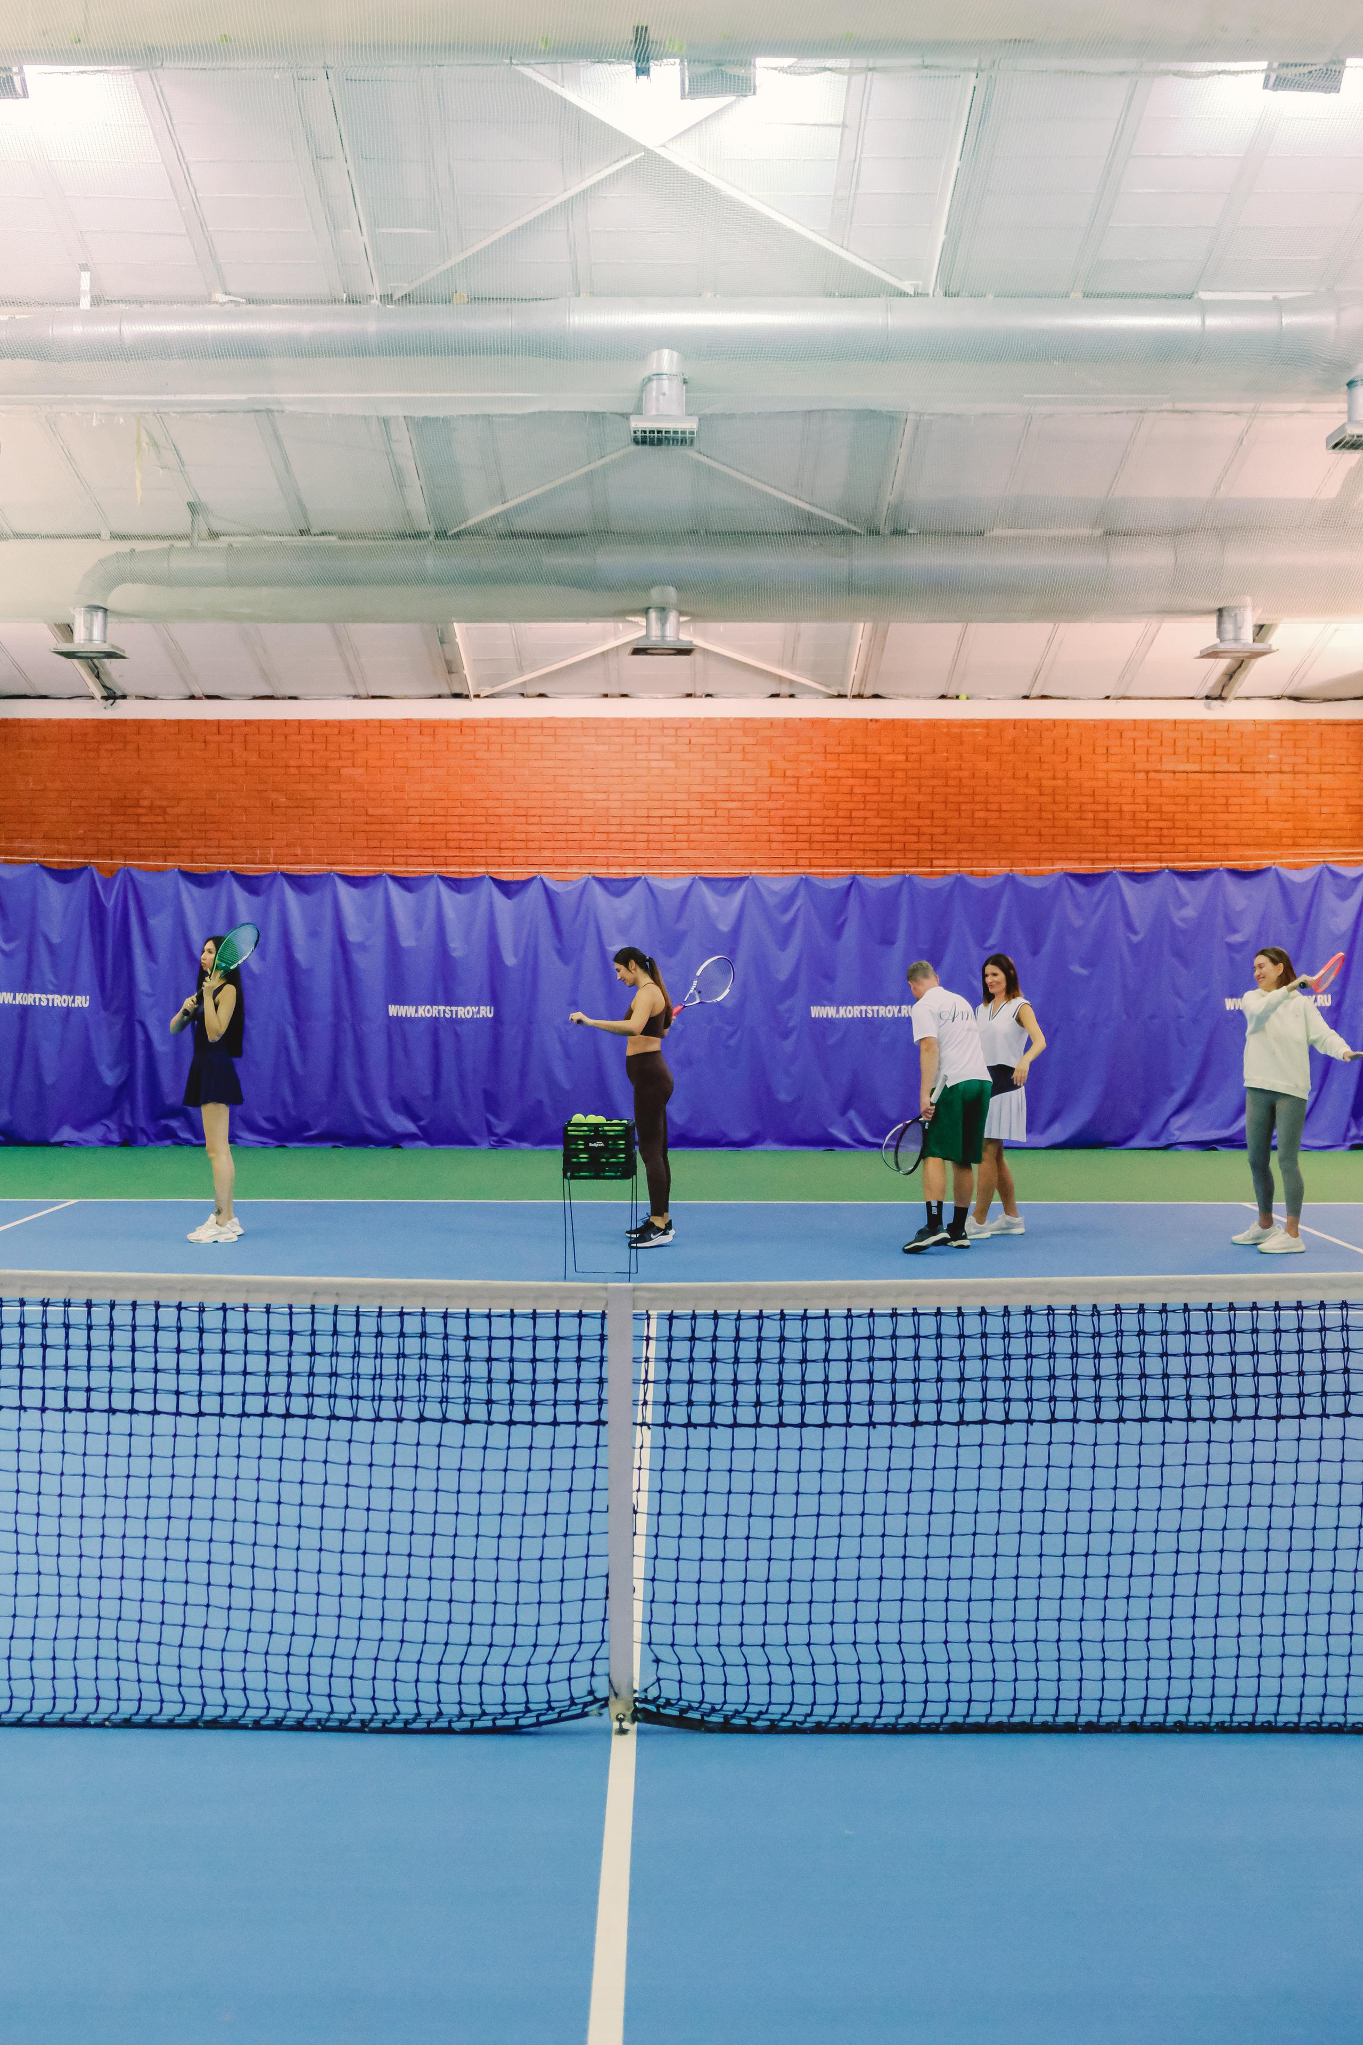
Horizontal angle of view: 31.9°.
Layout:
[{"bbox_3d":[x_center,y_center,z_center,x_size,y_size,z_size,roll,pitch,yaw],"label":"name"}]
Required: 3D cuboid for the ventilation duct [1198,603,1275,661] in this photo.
[{"bbox_3d":[4.258,-3.002,18.300,0.460,0.375,0.440,0,1,-6],"label":"ventilation duct"}]

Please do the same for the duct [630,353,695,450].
[{"bbox_3d":[-0.106,-3.933,15.000,0.430,0.524,0.440,0,1,0],"label":"duct"}]

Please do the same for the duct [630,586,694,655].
[{"bbox_3d":[-0.144,-3.080,18.300,0.460,0.487,0.440,0,1,-6],"label":"duct"}]

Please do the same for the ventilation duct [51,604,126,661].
[{"bbox_3d":[-4.543,-2.995,18.300,0.460,0.378,0.440,0,1,2],"label":"ventilation duct"}]

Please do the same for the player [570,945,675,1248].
[{"bbox_3d":[-0.346,0.430,14.236,0.630,1.757,0.430,0,1,-6],"label":"player"}]

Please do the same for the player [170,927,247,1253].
[{"bbox_3d":[-2.844,0.392,14.316,0.450,1.819,0.430,0,1,-12],"label":"player"}]

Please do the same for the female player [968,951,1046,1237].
[{"bbox_3d":[1.991,0.443,14.647,0.480,1.730,0.420,1,1,41],"label":"female player"}]

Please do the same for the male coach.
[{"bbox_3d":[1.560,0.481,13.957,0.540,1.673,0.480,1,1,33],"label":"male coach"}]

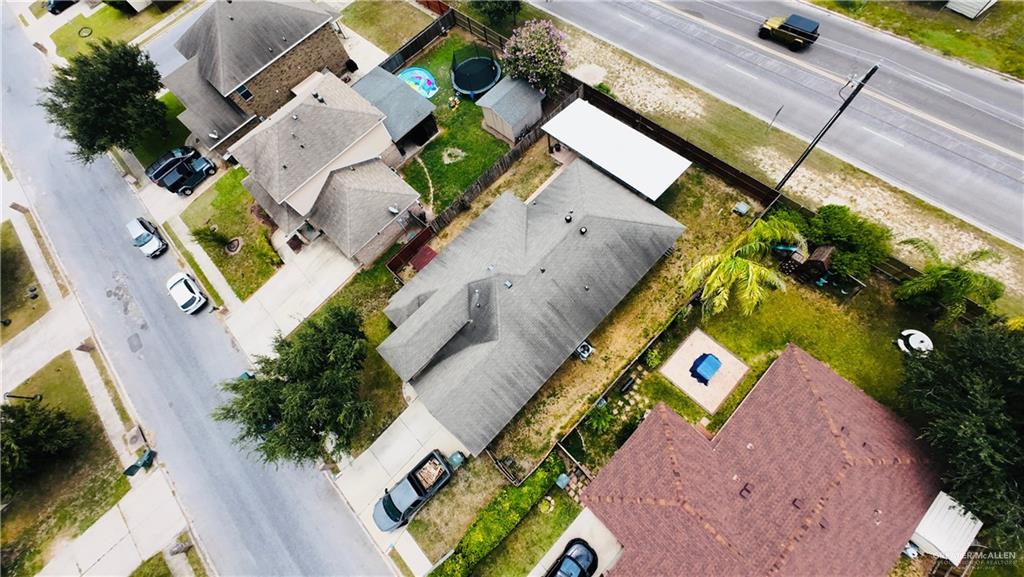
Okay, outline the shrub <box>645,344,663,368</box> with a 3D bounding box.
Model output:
[{"bbox_3d":[9.484,4.602,21.890,1.350,1.100,1.350,-2,71,6],"label":"shrub"}]

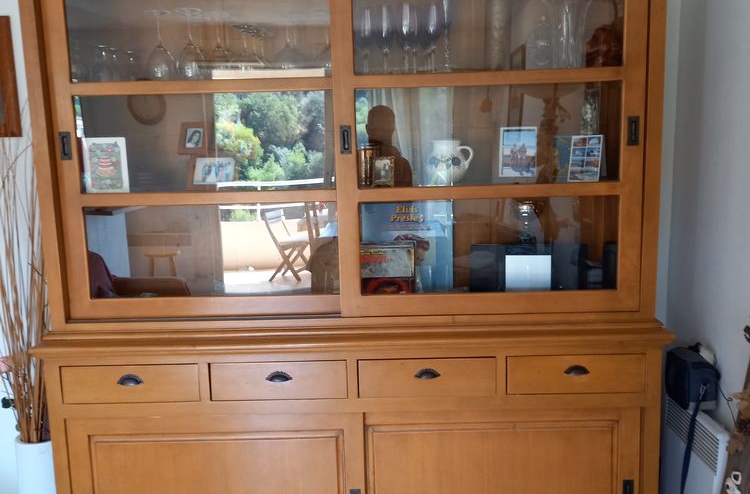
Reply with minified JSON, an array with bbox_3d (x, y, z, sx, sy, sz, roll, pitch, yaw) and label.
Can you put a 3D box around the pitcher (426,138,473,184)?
[{"bbox_3d":[0.238,-0.265,2.290,0.147,0.145,0.128,-2,9,-5],"label":"pitcher"}]

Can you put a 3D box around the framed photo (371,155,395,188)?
[{"bbox_3d":[0.026,-0.232,2.247,0.067,0.099,0.026,-1,1,4],"label":"framed photo"}]

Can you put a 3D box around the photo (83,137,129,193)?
[{"bbox_3d":[-0.848,-0.255,2.288,0.133,0.184,0.030,-2,1,-3],"label":"photo"}]

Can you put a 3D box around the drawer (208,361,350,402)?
[{"bbox_3d":[-0.282,0.370,2.327,0.408,0.116,0.400,-1,8,1],"label":"drawer"}]

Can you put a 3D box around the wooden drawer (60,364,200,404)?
[{"bbox_3d":[-0.724,0.380,2.333,0.408,0.116,0.400,-1,8,1],"label":"wooden drawer"}]

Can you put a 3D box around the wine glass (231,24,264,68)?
[{"bbox_3d":[-0.401,-0.625,2.273,0.092,0.160,0.092,-1,9,0],"label":"wine glass"}]

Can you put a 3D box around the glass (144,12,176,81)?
[{"bbox_3d":[-0.673,-0.635,2.272,0.097,0.222,0.097,-1,9,0],"label":"glass"}]

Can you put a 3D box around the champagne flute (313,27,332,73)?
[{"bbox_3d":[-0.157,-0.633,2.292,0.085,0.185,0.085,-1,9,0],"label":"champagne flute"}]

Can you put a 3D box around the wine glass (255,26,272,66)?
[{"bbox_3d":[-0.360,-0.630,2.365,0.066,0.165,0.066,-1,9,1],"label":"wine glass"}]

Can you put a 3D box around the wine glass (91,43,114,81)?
[{"bbox_3d":[-0.870,-0.590,2.309,0.077,0.122,0.077,-1,9,0],"label":"wine glass"}]

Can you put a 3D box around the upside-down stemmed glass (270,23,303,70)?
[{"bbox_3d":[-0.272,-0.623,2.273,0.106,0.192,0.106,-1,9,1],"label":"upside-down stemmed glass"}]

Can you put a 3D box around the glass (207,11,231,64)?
[{"bbox_3d":[-0.489,-0.622,2.265,0.082,0.207,0.082,-1,9,0],"label":"glass"}]

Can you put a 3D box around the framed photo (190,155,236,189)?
[{"bbox_3d":[-0.530,-0.249,2.370,0.155,0.112,0.040,-2,9,-5],"label":"framed photo"}]

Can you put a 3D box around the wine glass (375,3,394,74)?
[{"bbox_3d":[0.031,-0.622,2.193,0.062,0.212,0.062,-1,8,1],"label":"wine glass"}]

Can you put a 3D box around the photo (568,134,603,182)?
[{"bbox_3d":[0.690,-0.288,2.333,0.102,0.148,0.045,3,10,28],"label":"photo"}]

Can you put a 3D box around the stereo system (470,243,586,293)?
[{"bbox_3d":[0.489,0.088,2.330,0.342,0.172,0.200,-1,9,0],"label":"stereo system"}]

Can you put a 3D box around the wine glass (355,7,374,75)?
[{"bbox_3d":[-0.029,-0.633,2.272,0.063,0.215,0.063,-1,8,1],"label":"wine glass"}]

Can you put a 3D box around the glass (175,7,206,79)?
[{"bbox_3d":[-0.555,-0.605,2.180,0.089,0.211,0.089,-1,8,1],"label":"glass"}]

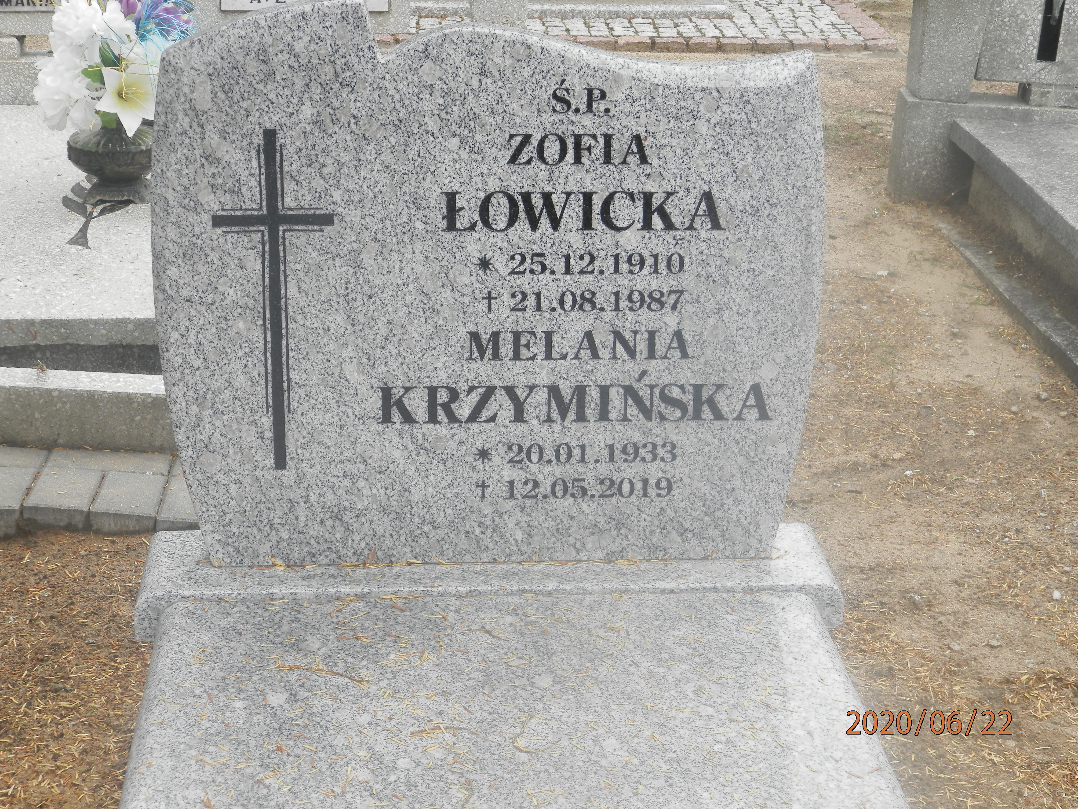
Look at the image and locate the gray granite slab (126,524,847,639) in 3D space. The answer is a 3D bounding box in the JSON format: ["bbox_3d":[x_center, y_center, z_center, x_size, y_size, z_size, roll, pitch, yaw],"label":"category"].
[{"bbox_3d":[-0.072,0.249,3.037,0.980,0.071,0.245,-1,18,-4],"label":"gray granite slab"}]

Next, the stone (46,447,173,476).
[{"bbox_3d":[-0.704,0.122,3.469,0.200,0.060,0.100,2,18,-5],"label":"stone"}]

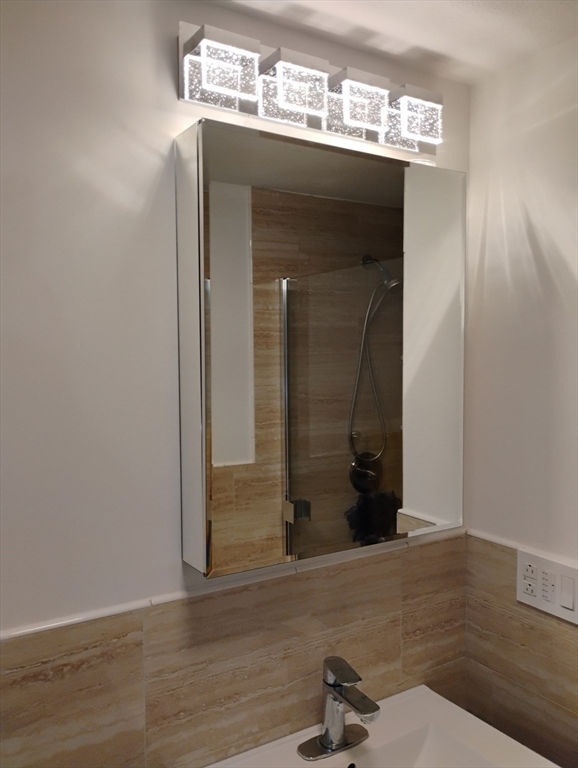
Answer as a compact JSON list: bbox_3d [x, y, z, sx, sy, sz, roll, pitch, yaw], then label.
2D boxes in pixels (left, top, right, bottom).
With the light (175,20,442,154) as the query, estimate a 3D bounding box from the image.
[{"bbox_3d":[0.081,-0.574,1.228,0.608,0.136,0.090,-2,3,-31],"label":"light"}]

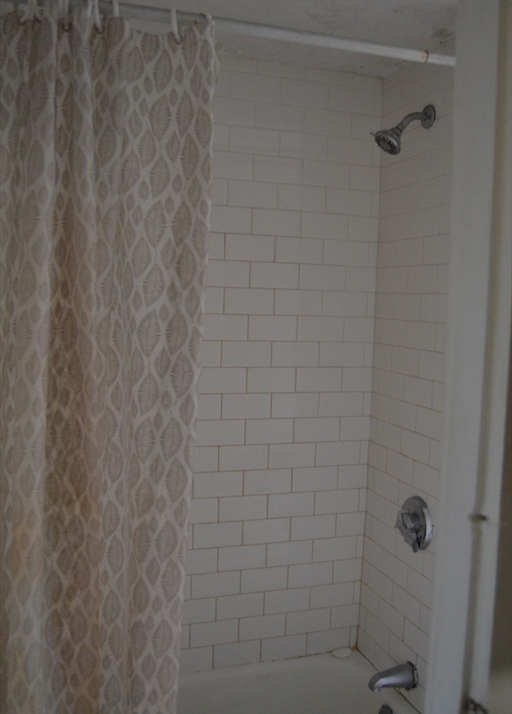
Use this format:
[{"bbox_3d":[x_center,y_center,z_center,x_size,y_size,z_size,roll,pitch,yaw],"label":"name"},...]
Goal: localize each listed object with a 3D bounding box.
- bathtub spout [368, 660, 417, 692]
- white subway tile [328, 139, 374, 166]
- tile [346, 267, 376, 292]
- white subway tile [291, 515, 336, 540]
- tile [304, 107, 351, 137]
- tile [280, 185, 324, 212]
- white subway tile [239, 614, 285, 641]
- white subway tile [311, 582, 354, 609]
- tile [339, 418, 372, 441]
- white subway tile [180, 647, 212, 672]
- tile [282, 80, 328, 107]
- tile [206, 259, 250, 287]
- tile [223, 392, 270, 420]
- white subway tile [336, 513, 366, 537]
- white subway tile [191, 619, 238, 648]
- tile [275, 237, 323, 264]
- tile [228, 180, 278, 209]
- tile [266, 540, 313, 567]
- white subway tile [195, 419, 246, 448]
[{"bbox_3d":[0.374,0.908,1.984,0.132,0.084,0.070,0,5,-18],"label":"bathtub spout"},{"bbox_3d":[0.283,-0.622,2.133,0.152,0.075,0.010,0,5,-18],"label":"white subway tile"},{"bbox_3d":[0.325,-0.240,2.183,0.104,0.075,0.010,0,5,-18],"label":"tile"},{"bbox_3d":[0.182,0.537,2.220,0.152,0.076,0.009,0,5,-18],"label":"white subway tile"},{"bbox_3d":[0.216,-0.702,2.117,0.152,0.076,0.009,0,5,-18],"label":"tile"},{"bbox_3d":[0.134,-0.472,2.097,0.152,0.075,0.010,0,5,-18],"label":"tile"},{"bbox_3d":[0.020,0.834,2.181,0.153,0.076,0.009,0,5,-18],"label":"white subway tile"},{"bbox_3d":[0.241,0.761,2.252,0.152,0.075,0.010,0,5,-18],"label":"white subway tile"},{"bbox_3d":[0.313,0.227,2.231,0.104,0.076,0.008,0,5,-19],"label":"tile"},{"bbox_3d":[-0.201,0.908,2.119,0.152,0.075,0.010,0,5,-18],"label":"white subway tile"},{"bbox_3d":[0.144,-0.774,2.079,0.154,0.076,0.008,0,5,-19],"label":"tile"},{"bbox_3d":[-0.092,-0.242,2.056,0.152,0.076,0.009,0,5,-18],"label":"tile"},{"bbox_3d":[-0.031,0.145,2.088,0.152,0.075,0.009,0,5,-19],"label":"tile"},{"bbox_3d":[0.302,0.534,2.250,0.101,0.076,0.008,0,5,-18],"label":"white subway tile"},{"bbox_3d":[-0.125,0.833,2.132,0.153,0.076,0.009,0,5,-18],"label":"white subway tile"},{"bbox_3d":[0.128,-0.318,2.100,0.153,0.076,0.009,0,5,-19],"label":"tile"},{"bbox_3d":[-0.013,-0.473,2.048,0.152,0.075,0.010,0,5,-18],"label":"tile"},{"bbox_3d":[0.102,0.606,2.181,0.153,0.076,0.009,0,5,-19],"label":"tile"},{"bbox_3d":[-0.107,0.224,2.080,0.153,0.076,0.009,0,5,-18],"label":"white subway tile"}]

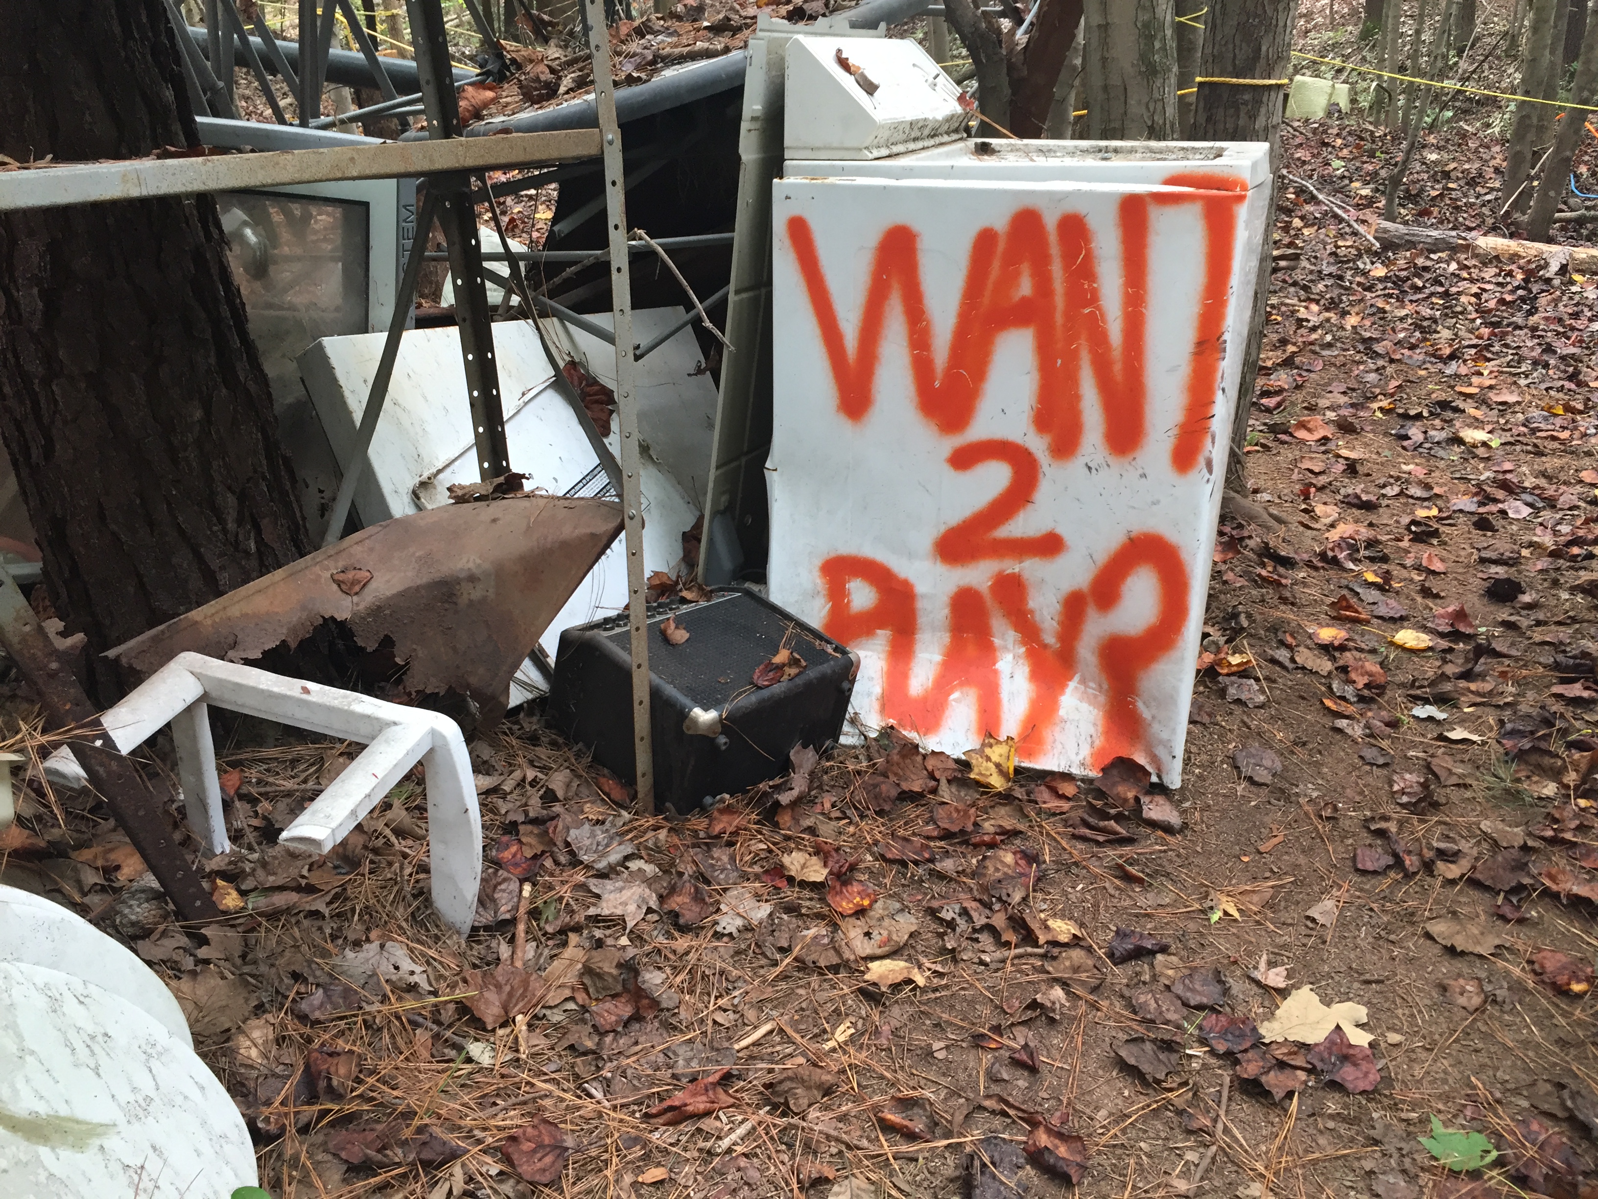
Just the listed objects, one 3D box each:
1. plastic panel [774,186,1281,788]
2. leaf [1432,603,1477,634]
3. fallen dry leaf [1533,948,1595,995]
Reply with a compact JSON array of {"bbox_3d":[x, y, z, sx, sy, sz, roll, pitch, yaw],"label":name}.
[{"bbox_3d":[0.275,-0.172,2.020,0.675,0.900,0.080,7,23,18],"label":"plastic panel"},{"bbox_3d":[1.297,0.041,2.652,0.078,0.027,0.060,7,23,19],"label":"leaf"},{"bbox_3d":[0.919,0.447,1.612,0.056,0.024,0.067,-21,31,-40],"label":"fallen dry leaf"}]

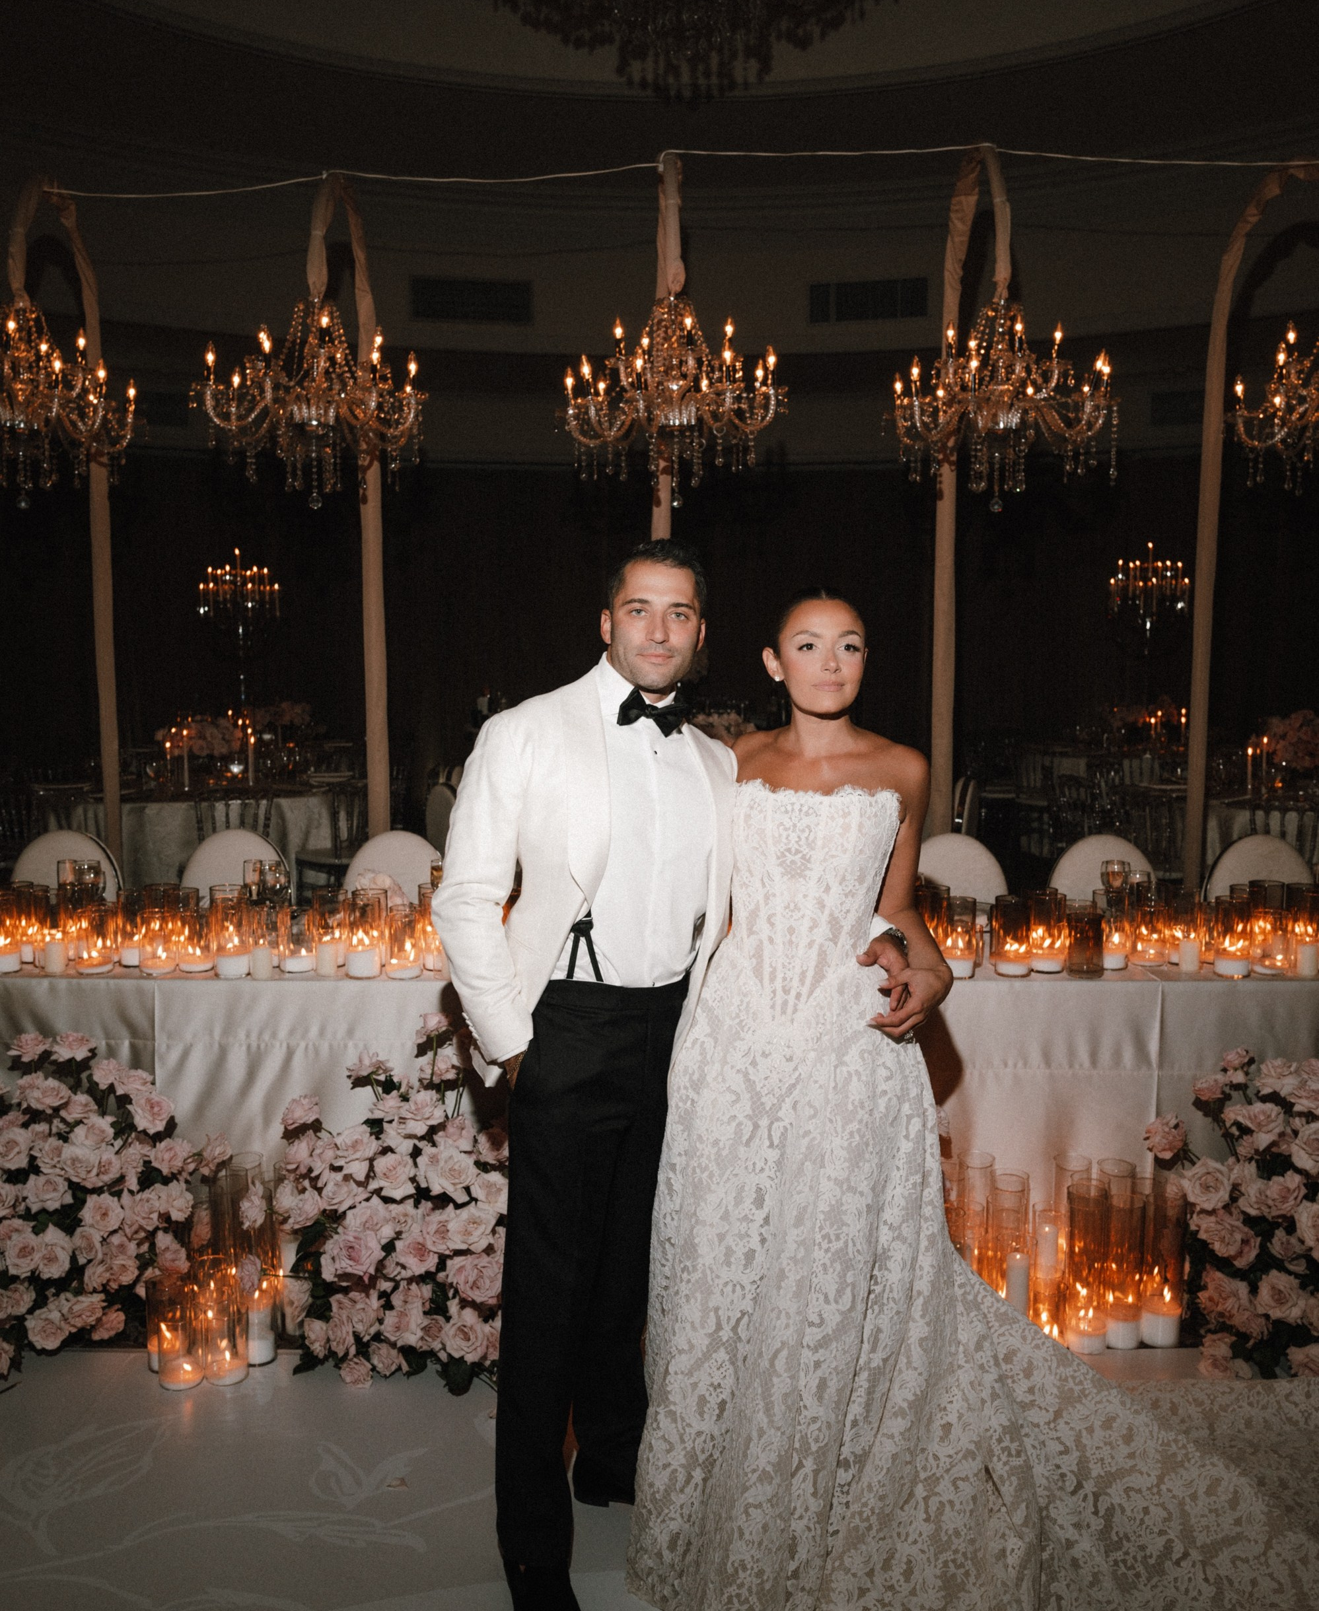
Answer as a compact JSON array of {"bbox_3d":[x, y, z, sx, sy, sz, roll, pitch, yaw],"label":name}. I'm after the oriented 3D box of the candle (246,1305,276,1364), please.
[{"bbox_3d":[-0.925,1.221,3.553,0.078,0.108,0.078,0,8,0],"label":"candle"}]

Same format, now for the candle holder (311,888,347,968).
[{"bbox_3d":[-0.874,0.325,4.085,0.089,0.187,0.089,0,9,0],"label":"candle holder"}]

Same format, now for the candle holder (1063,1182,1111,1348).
[{"bbox_3d":[1.005,1.085,3.621,0.093,0.369,0.093,0,9,0],"label":"candle holder"}]

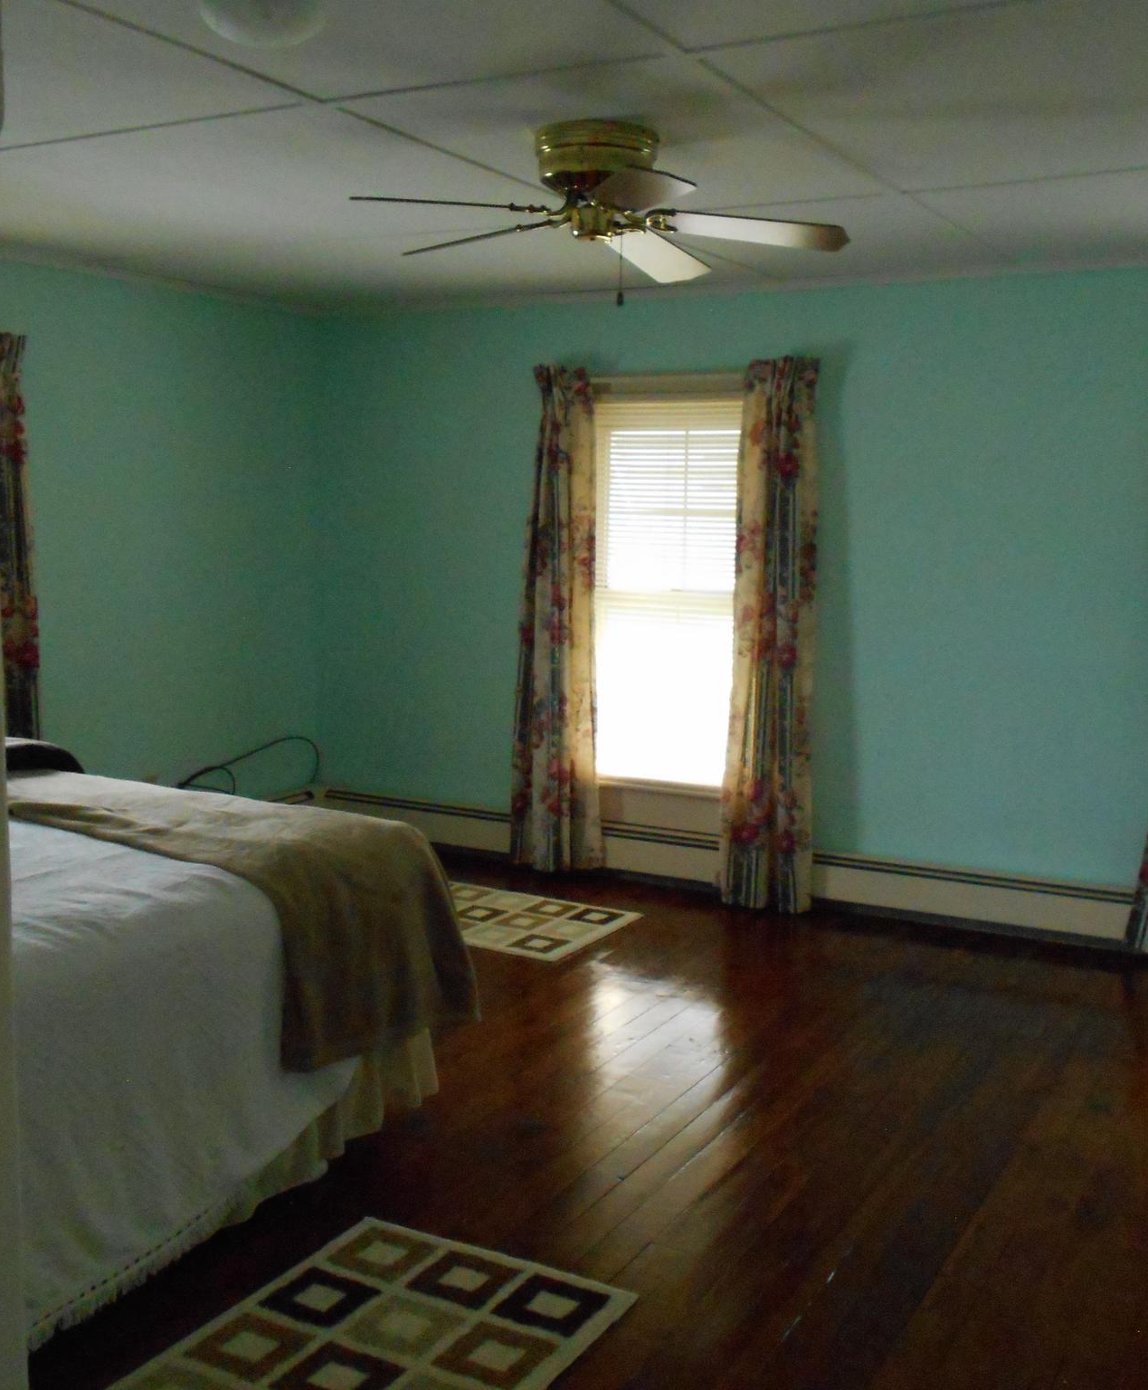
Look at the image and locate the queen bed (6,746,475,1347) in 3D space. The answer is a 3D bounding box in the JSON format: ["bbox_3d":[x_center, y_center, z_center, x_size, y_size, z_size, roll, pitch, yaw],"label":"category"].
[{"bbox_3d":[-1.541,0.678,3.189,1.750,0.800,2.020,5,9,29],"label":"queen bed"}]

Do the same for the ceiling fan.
[{"bbox_3d":[0.049,-1.153,3.182,1.180,0.250,1.180,5,9,29],"label":"ceiling fan"}]

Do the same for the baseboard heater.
[{"bbox_3d":[0.416,0.664,5.681,3.511,0.236,0.075,5,8,26],"label":"baseboard heater"}]

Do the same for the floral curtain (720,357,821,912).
[{"bbox_3d":[0.746,-0.217,5.311,0.350,2.082,0.130,5,8,26],"label":"floral curtain"}]

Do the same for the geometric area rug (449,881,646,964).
[{"bbox_3d":[-0.361,0.823,5.273,1.060,0.012,0.660,5,9,29],"label":"geometric area rug"}]

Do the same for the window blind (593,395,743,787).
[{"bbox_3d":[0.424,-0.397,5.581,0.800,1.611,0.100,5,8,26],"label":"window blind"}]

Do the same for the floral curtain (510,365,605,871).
[{"bbox_3d":[-0.056,-0.287,5.695,0.400,2.067,0.130,5,8,26],"label":"floral curtain"}]

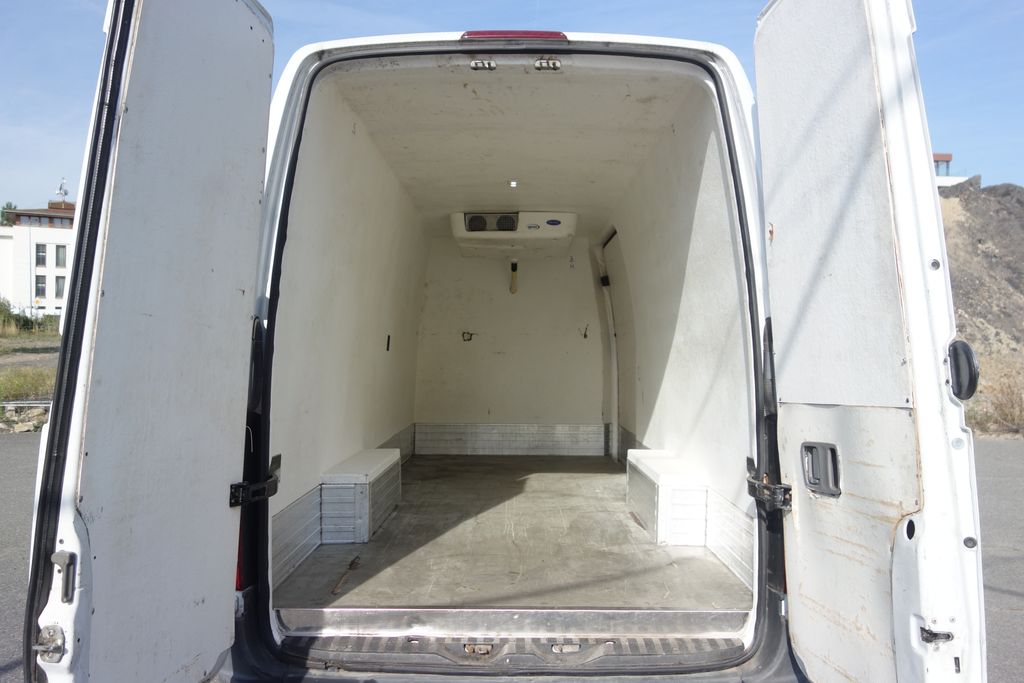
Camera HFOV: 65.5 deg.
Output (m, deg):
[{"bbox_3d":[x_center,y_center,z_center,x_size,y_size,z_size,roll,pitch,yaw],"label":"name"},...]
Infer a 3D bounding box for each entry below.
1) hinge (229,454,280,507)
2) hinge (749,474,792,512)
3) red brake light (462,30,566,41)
[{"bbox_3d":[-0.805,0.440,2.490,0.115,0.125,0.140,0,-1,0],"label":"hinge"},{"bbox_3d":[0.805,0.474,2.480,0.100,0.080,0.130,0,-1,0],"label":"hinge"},{"bbox_3d":[0.007,-0.998,2.585,0.347,0.030,0.045,0,-1,0],"label":"red brake light"}]

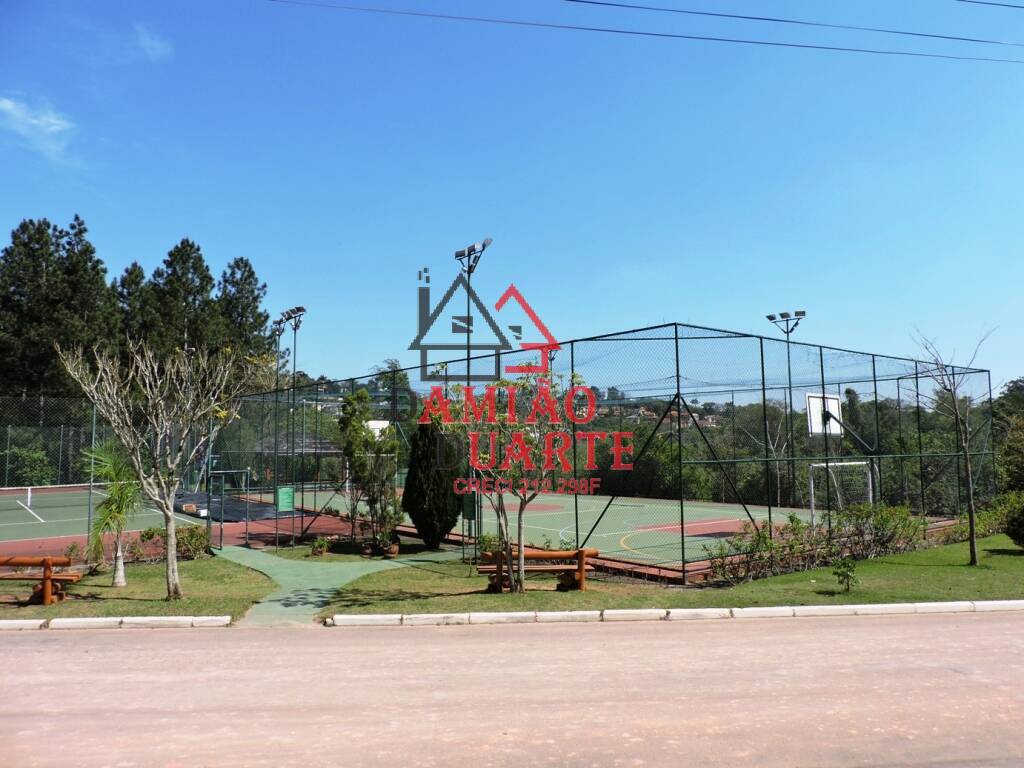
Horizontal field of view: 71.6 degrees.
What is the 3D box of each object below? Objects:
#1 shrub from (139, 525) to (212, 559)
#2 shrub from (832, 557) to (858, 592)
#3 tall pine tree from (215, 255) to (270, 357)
[{"bbox_3d":[-8.438,3.963,17.750,1.520,0.820,0.750,3,-6,-38],"label":"shrub"},{"bbox_3d":[5.848,3.340,12.450,0.420,0.610,0.420,-3,-5,25],"label":"shrub"},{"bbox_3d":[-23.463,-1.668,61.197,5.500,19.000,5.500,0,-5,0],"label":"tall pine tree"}]

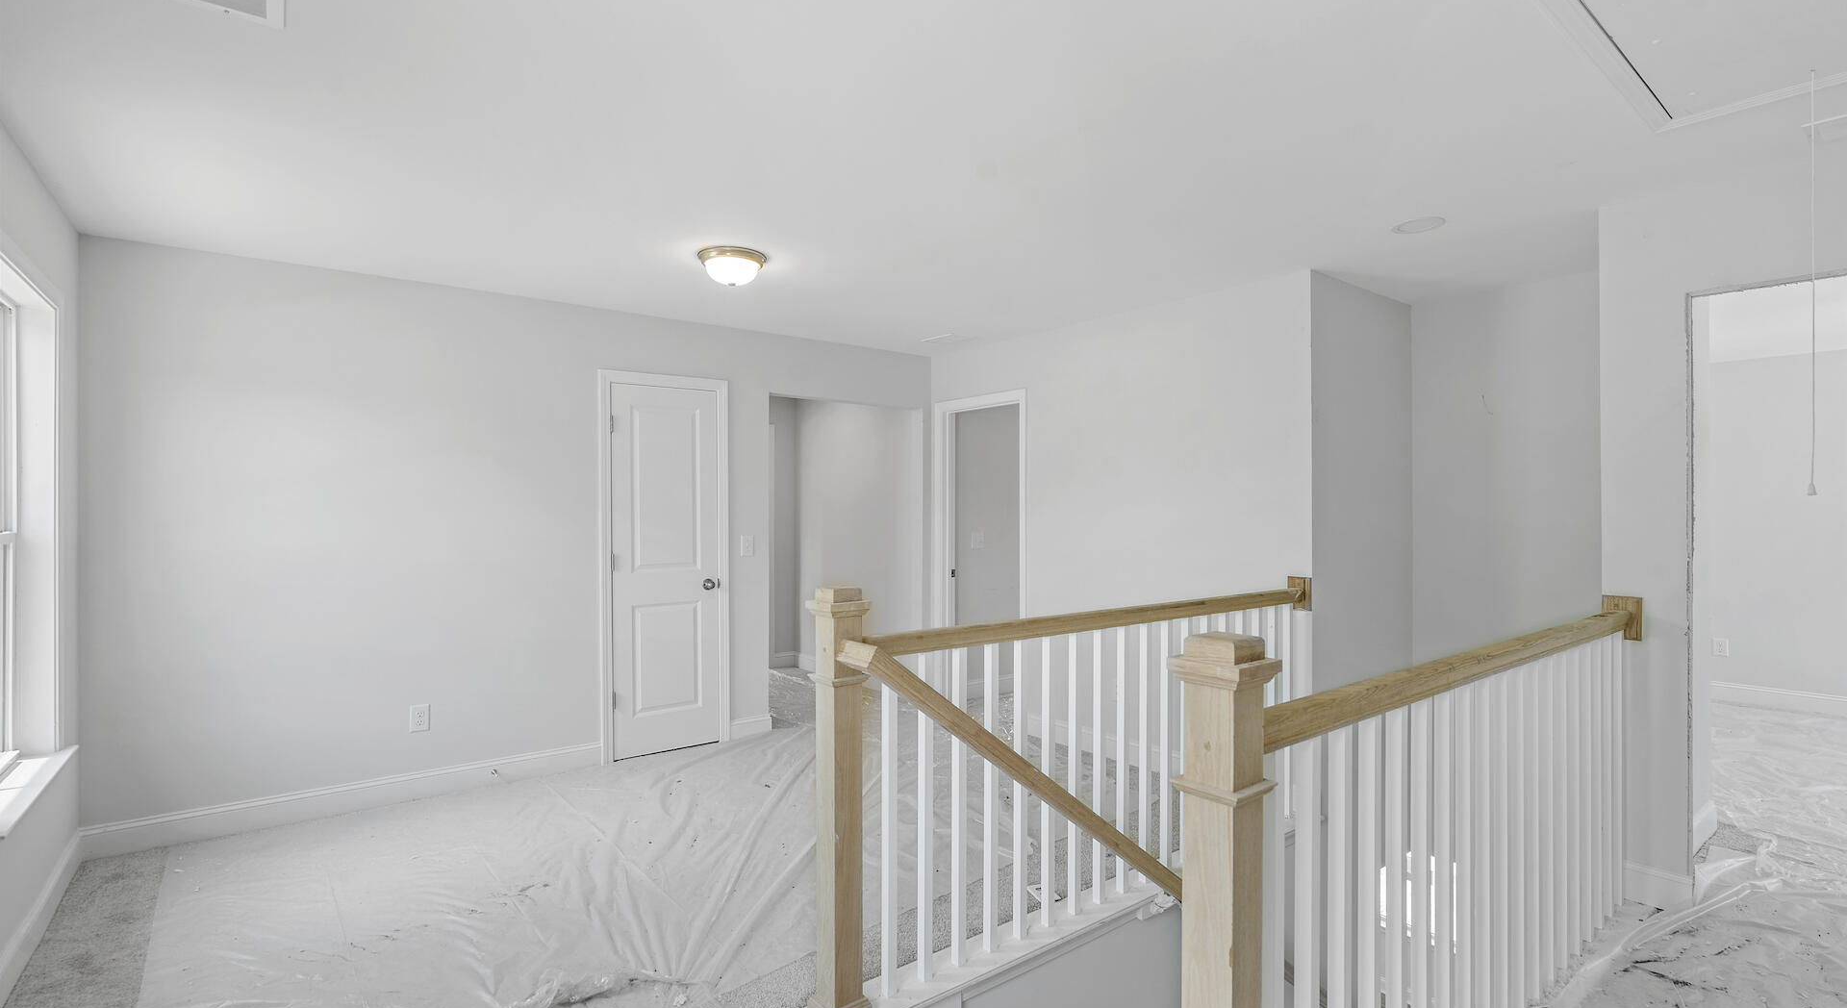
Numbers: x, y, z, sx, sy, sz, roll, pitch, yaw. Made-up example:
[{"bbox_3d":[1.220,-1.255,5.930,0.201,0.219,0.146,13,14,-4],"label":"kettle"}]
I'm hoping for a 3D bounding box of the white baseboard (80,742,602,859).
[{"bbox_3d":[-2.493,1.334,3.787,1.962,0.123,0.020,0,0,-38],"label":"white baseboard"}]

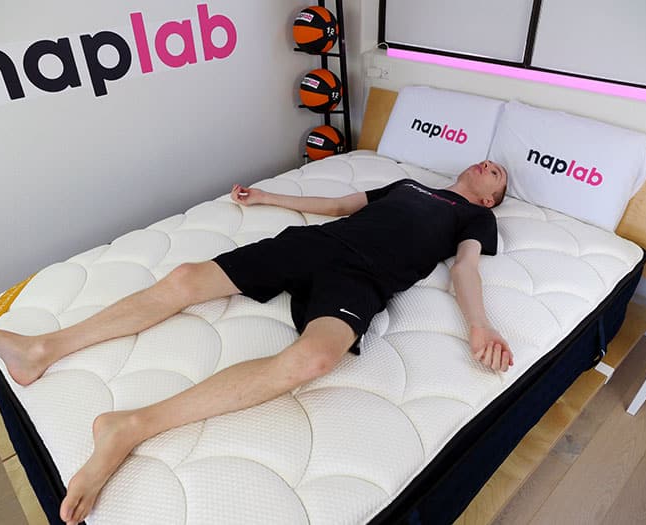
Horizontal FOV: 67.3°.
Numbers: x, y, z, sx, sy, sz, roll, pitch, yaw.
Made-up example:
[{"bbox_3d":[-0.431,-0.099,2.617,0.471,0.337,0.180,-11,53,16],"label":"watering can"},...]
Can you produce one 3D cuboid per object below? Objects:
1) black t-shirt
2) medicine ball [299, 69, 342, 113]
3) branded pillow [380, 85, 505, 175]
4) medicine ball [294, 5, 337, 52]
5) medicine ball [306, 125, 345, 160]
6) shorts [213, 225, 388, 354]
[{"bbox_3d":[0.300,-0.136,1.878,0.660,0.220,0.610,-26,40,-31],"label":"black t-shirt"},{"bbox_3d":[-0.008,-0.964,2.733,0.235,0.235,0.235,-1,34,1],"label":"medicine ball"},{"bbox_3d":[0.575,-0.651,2.474,0.150,0.410,0.670,-11,32,-43],"label":"branded pillow"},{"bbox_3d":[-0.035,-1.221,2.563,0.235,0.235,0.235,-1,34,1],"label":"medicine ball"},{"bbox_3d":[0.022,-0.699,2.912,0.235,0.235,0.235,-1,34,1],"label":"medicine ball"},{"bbox_3d":[-0.040,0.044,1.644,0.460,0.200,0.600,-26,40,-31],"label":"shorts"}]

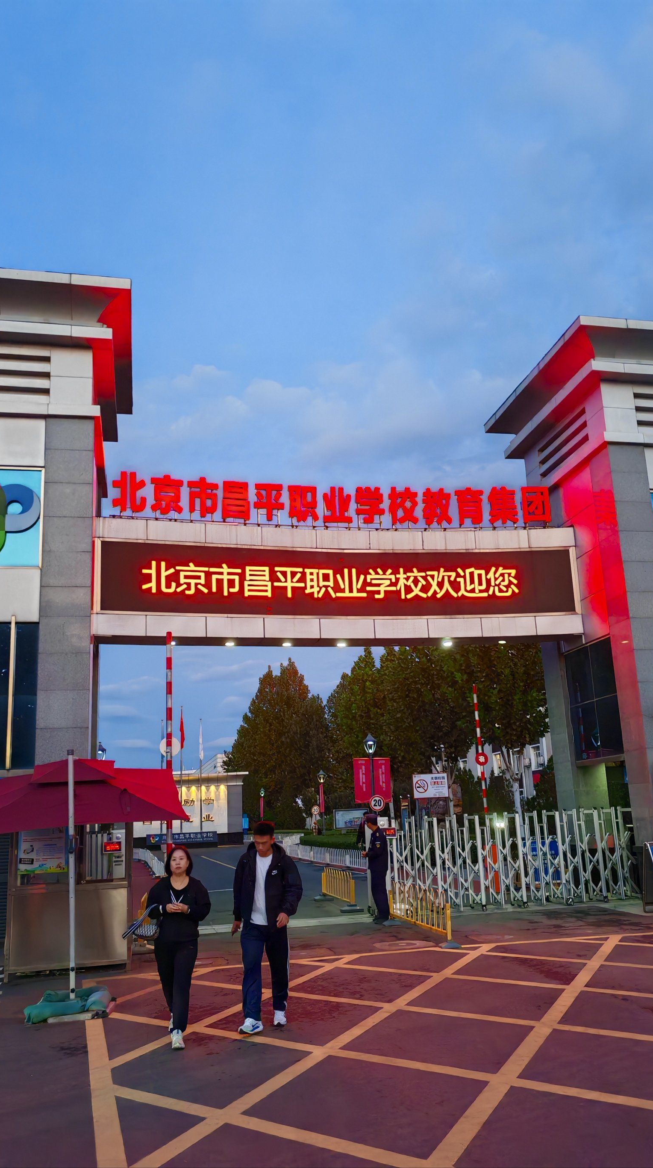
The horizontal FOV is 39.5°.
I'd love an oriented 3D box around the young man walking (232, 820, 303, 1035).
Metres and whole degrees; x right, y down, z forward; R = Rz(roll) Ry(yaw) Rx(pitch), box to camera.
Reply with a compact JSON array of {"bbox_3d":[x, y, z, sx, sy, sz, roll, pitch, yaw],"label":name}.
[{"bbox_3d":[-0.555,3.042,8.201,0.570,1.762,0.450,-5,-14,9],"label":"young man walking"}]

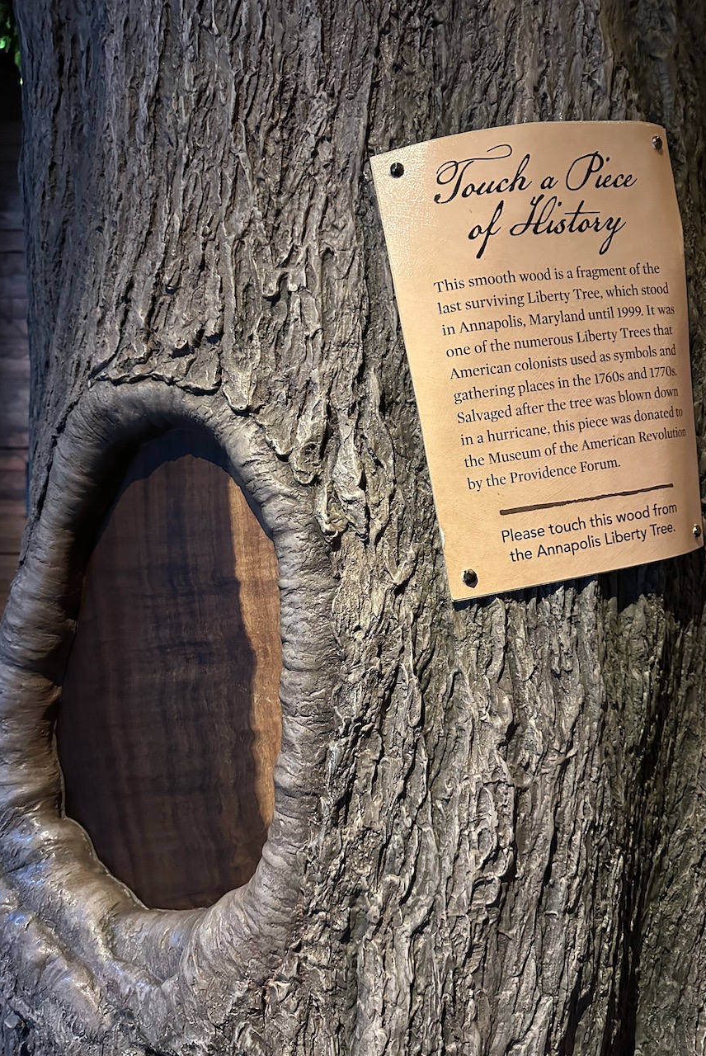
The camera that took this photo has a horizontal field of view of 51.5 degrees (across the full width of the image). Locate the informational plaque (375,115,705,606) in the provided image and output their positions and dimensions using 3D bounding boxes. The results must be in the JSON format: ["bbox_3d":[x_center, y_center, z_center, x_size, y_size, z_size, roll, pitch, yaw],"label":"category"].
[{"bbox_3d":[0.182,-0.151,0.638,0.279,0.387,0.040,-9,0,-16],"label":"informational plaque"}]

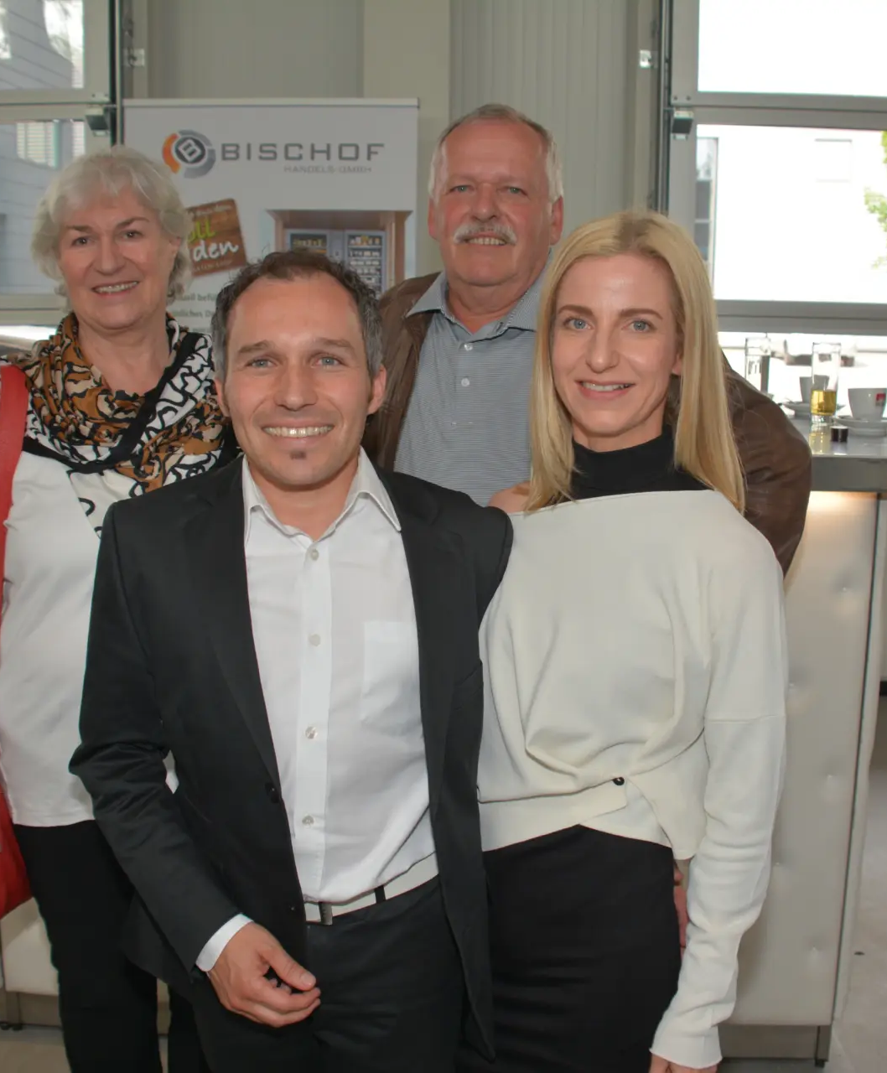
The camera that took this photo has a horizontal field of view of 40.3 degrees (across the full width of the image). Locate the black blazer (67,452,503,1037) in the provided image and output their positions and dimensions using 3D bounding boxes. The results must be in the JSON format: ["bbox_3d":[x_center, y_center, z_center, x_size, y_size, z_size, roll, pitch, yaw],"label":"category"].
[{"bbox_3d":[-0.159,0.262,1.408,0.510,0.710,0.310,-1,10,-11],"label":"black blazer"}]

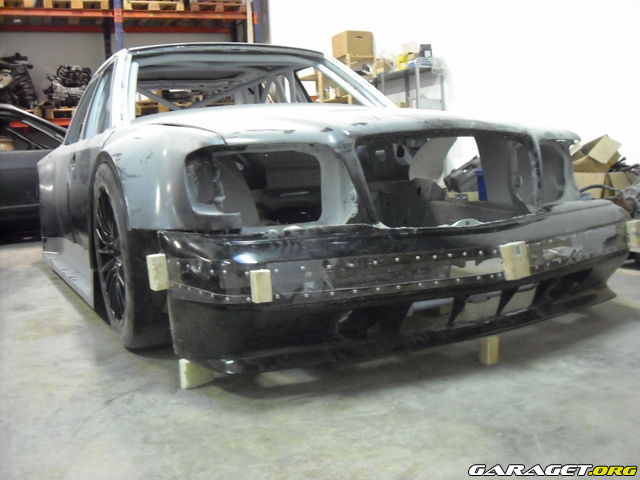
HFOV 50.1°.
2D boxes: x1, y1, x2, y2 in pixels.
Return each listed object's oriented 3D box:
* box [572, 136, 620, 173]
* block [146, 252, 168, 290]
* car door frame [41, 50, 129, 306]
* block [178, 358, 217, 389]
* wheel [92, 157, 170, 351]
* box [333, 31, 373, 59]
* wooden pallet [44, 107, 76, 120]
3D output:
[{"bbox_3d":[1.846,-0.572,4.550,0.320,0.250,0.270,-1,5,15],"label":"box"},{"bbox_3d":[-0.483,0.095,2.040,0.045,0.093,0.042,-7,5,-30],"label":"block"},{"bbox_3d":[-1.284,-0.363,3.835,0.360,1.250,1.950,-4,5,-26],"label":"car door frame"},{"bbox_3d":[-0.351,0.370,1.947,0.032,0.078,0.125,1,5,31],"label":"block"},{"bbox_3d":[-0.612,0.053,2.408,0.250,0.655,0.655,-4,5,-26],"label":"wheel"},{"bbox_3d":[0.379,-2.266,8.100,0.315,0.300,0.440,-3,5,-21],"label":"box"},{"bbox_3d":[-3.300,-1.665,9.369,0.800,0.144,1.200,-3,5,-18],"label":"wooden pallet"}]

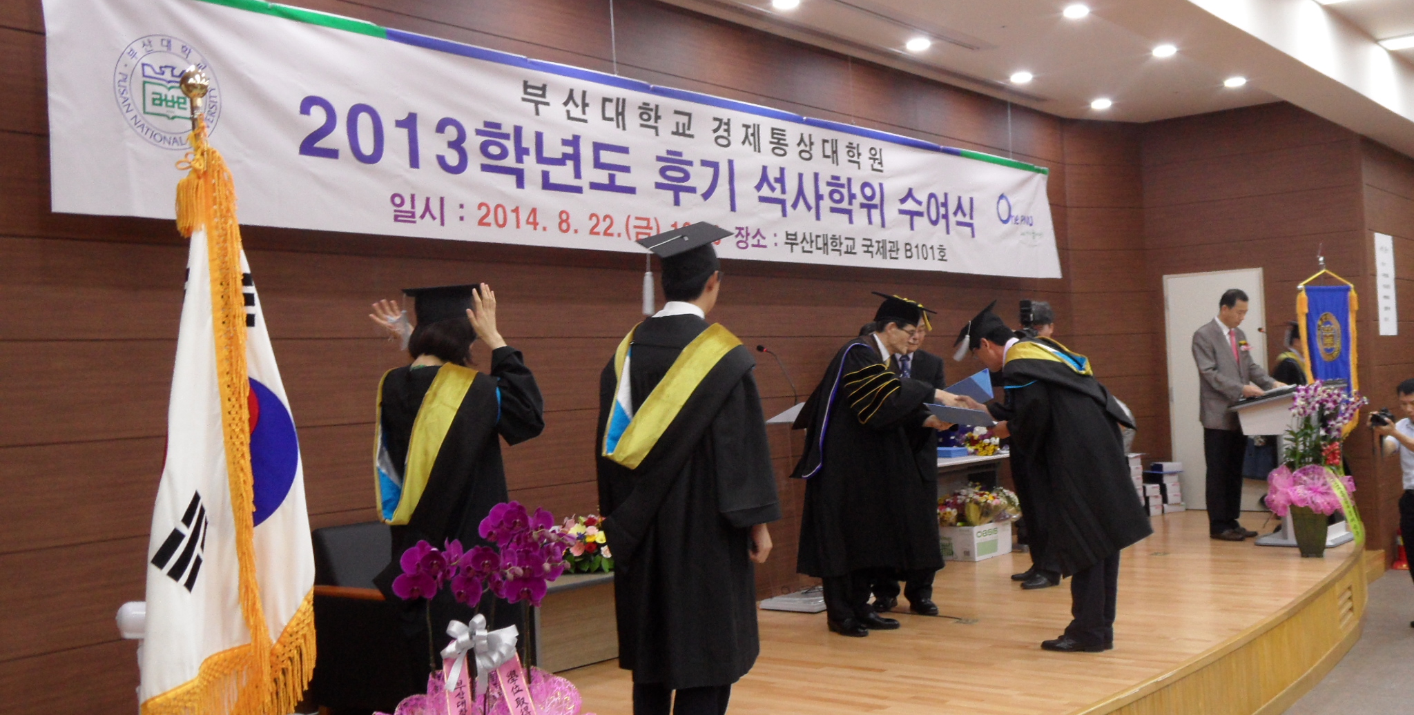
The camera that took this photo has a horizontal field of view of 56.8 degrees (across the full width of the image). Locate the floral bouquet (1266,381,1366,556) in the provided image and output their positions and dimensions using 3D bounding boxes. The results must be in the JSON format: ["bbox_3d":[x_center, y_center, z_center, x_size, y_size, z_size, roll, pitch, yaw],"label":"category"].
[{"bbox_3d":[3.968,0.724,8.530,0.520,1.110,0.580,-4,-1,37],"label":"floral bouquet"}]

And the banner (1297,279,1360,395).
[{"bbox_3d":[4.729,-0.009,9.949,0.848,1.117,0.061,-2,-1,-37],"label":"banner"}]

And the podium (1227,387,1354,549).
[{"bbox_3d":[4.134,0.732,9.267,0.620,1.110,0.800,-4,-1,37],"label":"podium"}]

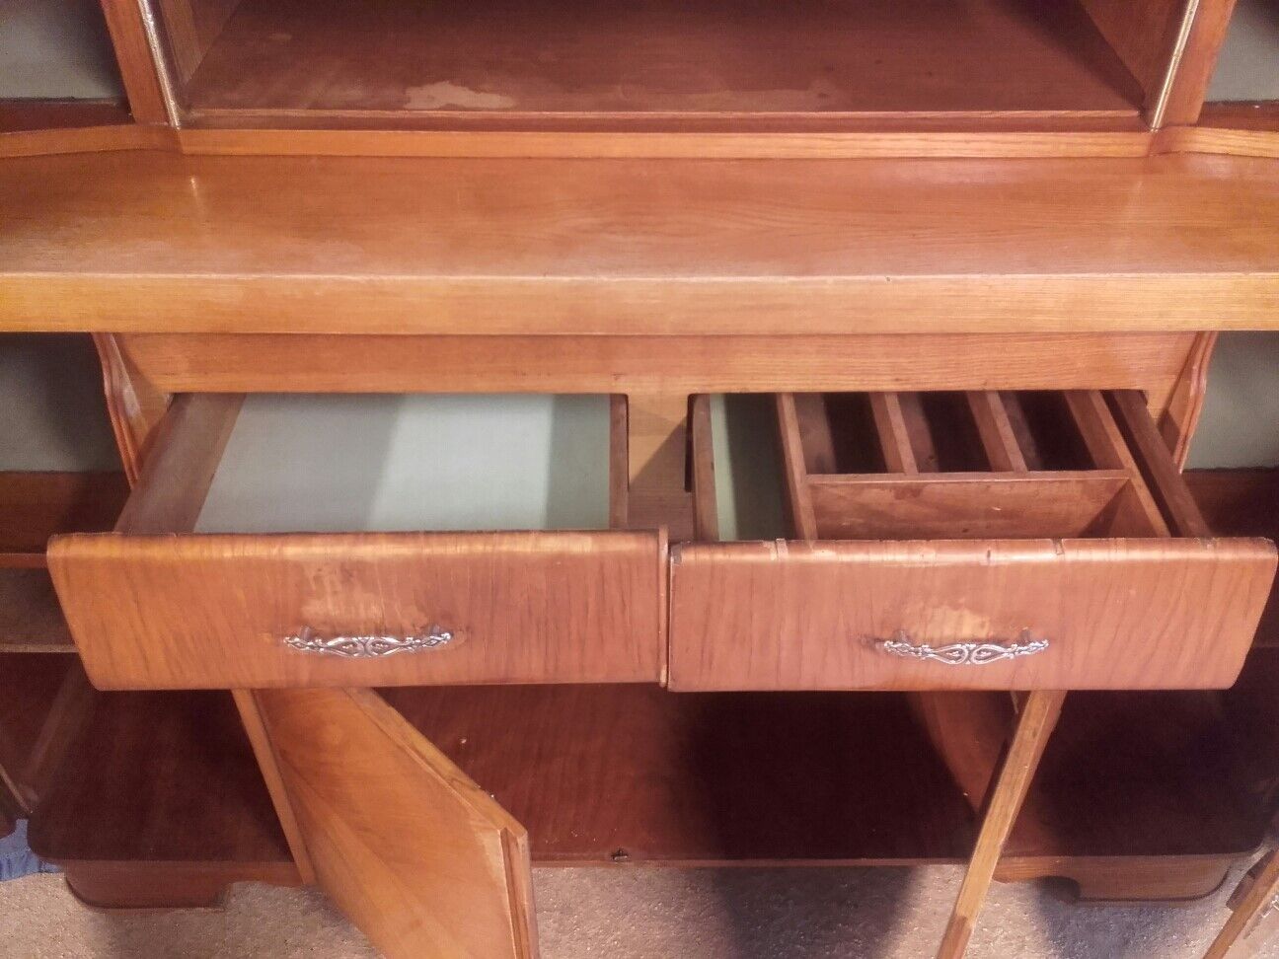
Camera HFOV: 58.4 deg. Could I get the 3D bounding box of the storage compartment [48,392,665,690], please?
[{"bbox_3d":[-0.199,-0.024,0.983,0.433,0.118,0.430,0,41,0],"label":"storage compartment"}]

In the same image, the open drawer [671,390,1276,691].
[{"bbox_3d":[0.235,-0.027,0.986,0.430,0.118,0.430,0,41,0],"label":"open drawer"}]

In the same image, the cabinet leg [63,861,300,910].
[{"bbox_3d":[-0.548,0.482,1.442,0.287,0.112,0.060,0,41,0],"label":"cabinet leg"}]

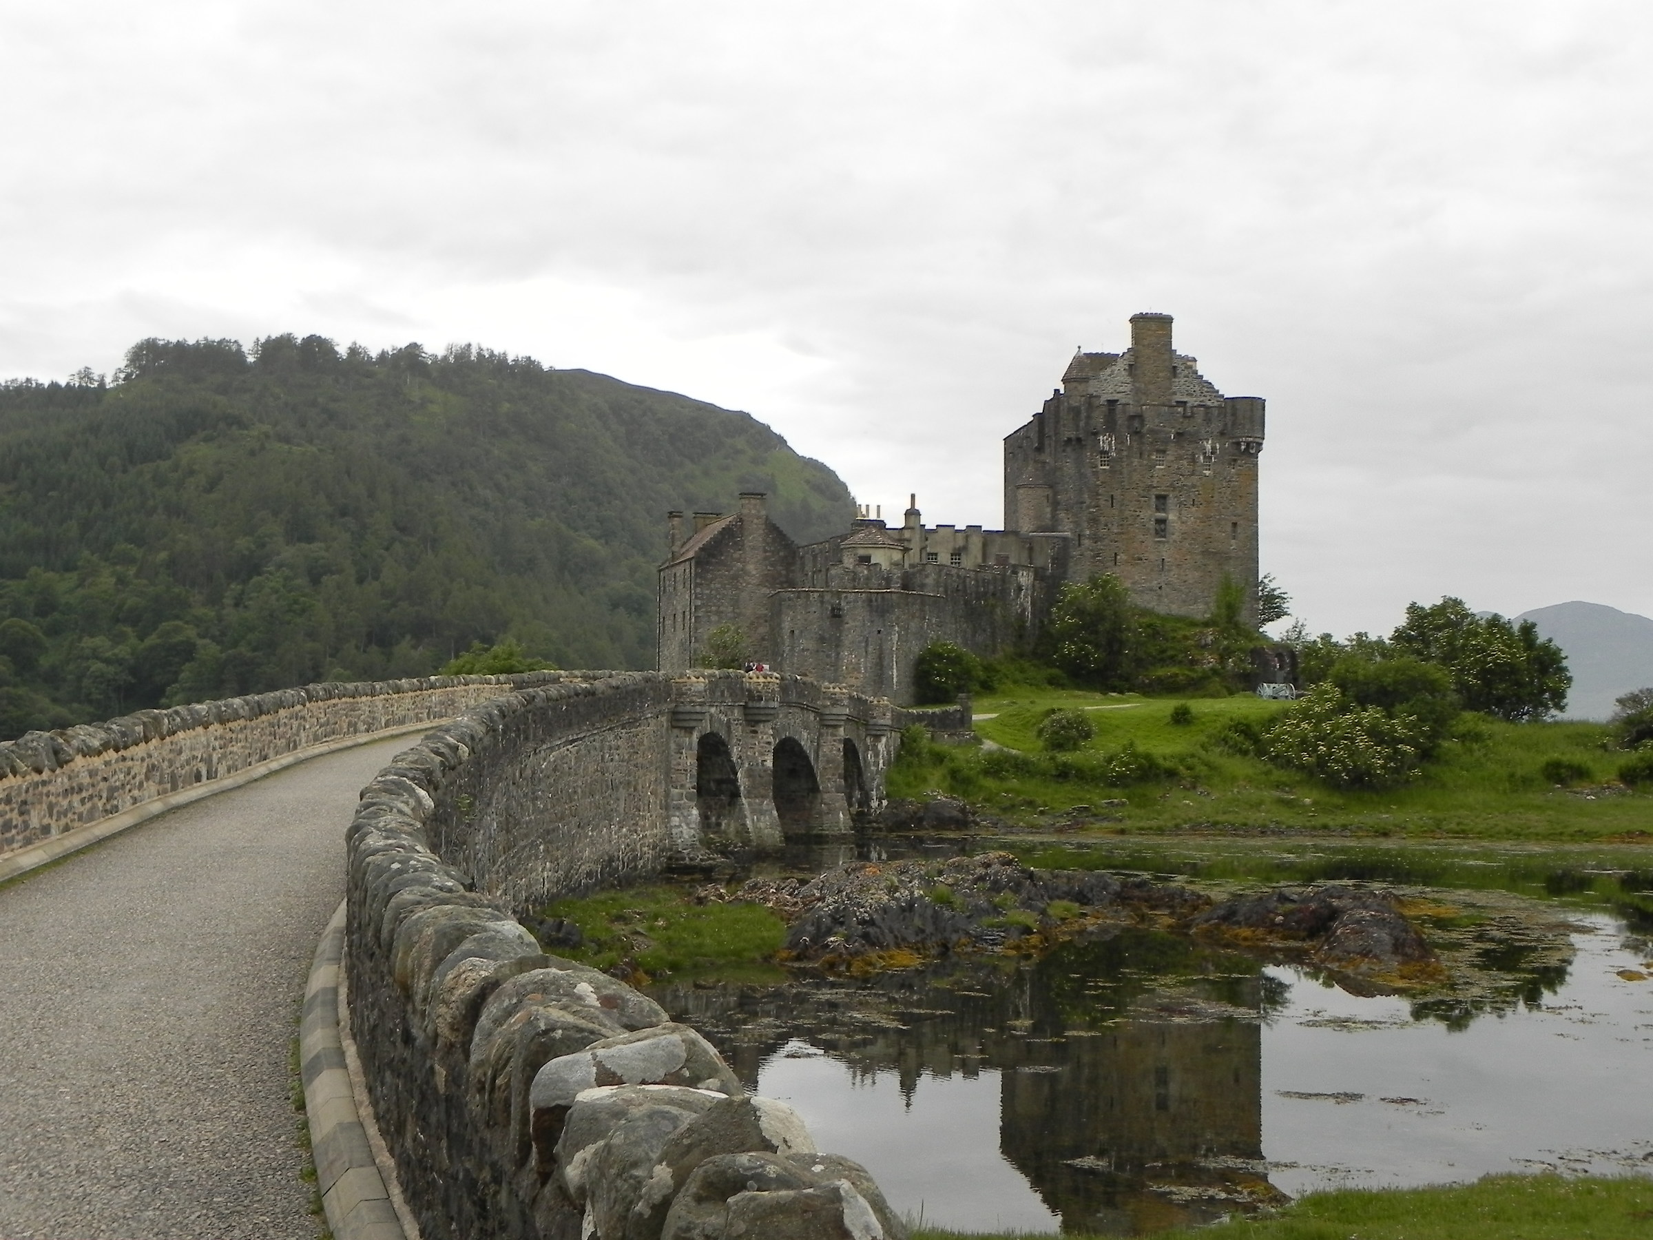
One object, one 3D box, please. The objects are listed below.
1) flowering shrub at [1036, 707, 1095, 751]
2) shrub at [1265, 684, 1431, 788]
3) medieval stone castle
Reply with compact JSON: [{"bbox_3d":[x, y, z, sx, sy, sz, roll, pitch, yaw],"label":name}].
[{"bbox_3d":[13.018,5.930,119.361,3.100,2.350,3.000,0,-3,6],"label":"flowering shrub"},{"bbox_3d":[26.088,5.888,110.657,8.000,4.900,6.500,0,-3,13],"label":"shrub"},{"bbox_3d":[9.591,-6.574,155.610,39.000,27.000,40.000,1,-3,-10],"label":"medieval stone castle"}]

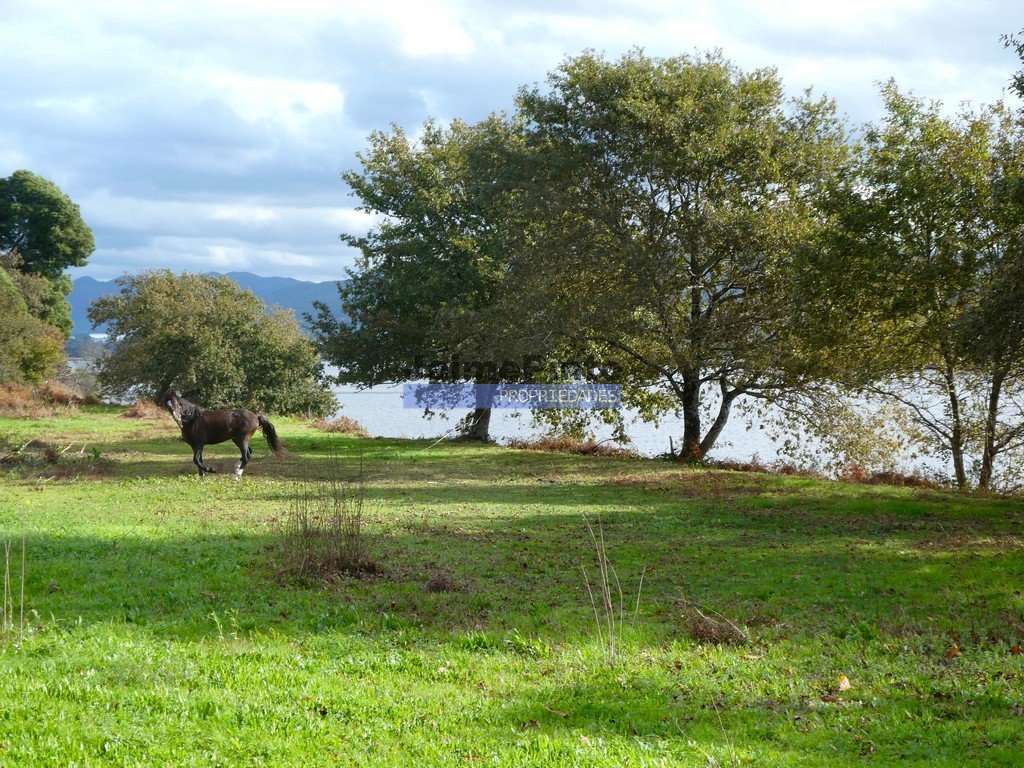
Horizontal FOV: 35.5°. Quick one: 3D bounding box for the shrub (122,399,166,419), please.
[{"bbox_3d":[-13.078,0.874,57.000,1.640,0.710,1.400,0,1,0],"label":"shrub"}]

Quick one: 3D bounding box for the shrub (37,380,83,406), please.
[{"bbox_3d":[-18.696,0.393,66.000,1.900,1.070,1.700,0,1,0],"label":"shrub"}]

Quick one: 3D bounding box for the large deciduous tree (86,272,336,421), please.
[{"bbox_3d":[-11.250,-1.521,60.000,9.320,5.480,8.300,0,1,0],"label":"large deciduous tree"}]

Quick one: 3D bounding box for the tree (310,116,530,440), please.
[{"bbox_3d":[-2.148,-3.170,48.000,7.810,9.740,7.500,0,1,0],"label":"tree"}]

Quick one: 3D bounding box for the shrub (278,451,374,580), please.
[{"bbox_3d":[-1.812,1.274,15.600,0.940,1.250,0.900,0,1,0],"label":"shrub"}]

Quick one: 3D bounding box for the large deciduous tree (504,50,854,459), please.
[{"bbox_3d":[4.089,-3.162,39.000,8.550,9.960,8.300,0,1,0],"label":"large deciduous tree"}]

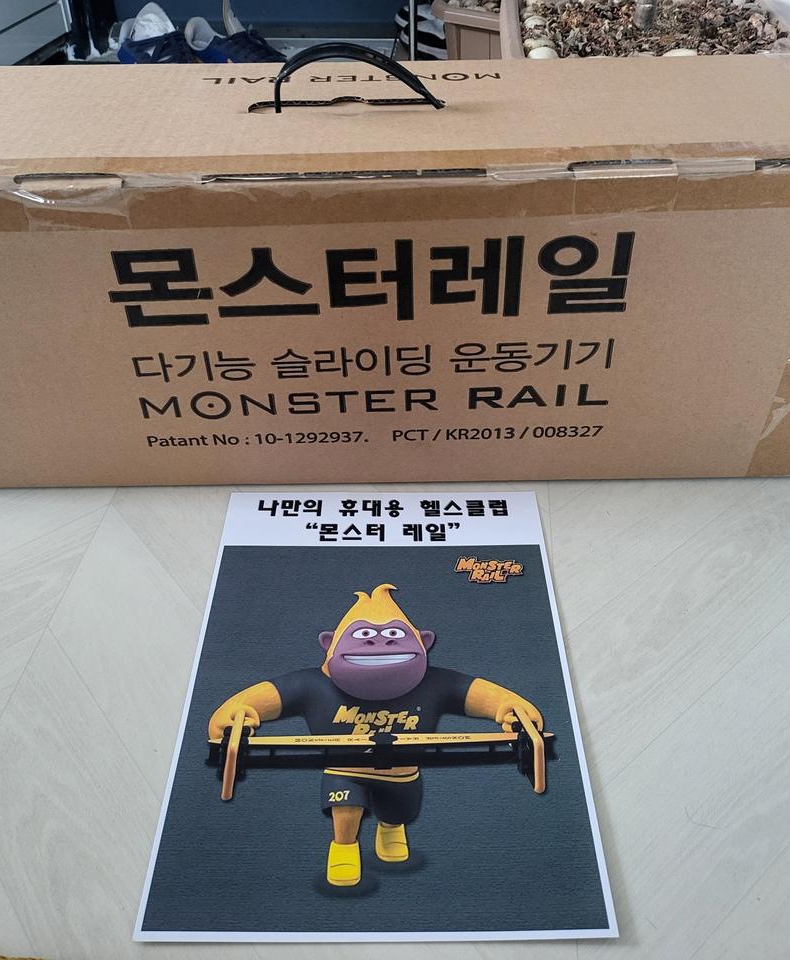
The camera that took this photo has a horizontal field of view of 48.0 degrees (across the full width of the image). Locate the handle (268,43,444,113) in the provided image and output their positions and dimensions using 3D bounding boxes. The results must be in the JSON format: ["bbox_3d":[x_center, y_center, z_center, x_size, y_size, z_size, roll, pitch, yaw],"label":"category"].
[{"bbox_3d":[-0.022,-0.252,0.556,0.110,0.040,0.020,-1,40,0],"label":"handle"}]

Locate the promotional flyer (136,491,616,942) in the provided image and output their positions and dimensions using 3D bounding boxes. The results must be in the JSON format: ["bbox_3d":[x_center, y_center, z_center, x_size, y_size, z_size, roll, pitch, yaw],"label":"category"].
[{"bbox_3d":[-0.008,0.103,0.497,0.210,0.002,0.297,-1,40,1],"label":"promotional flyer"}]

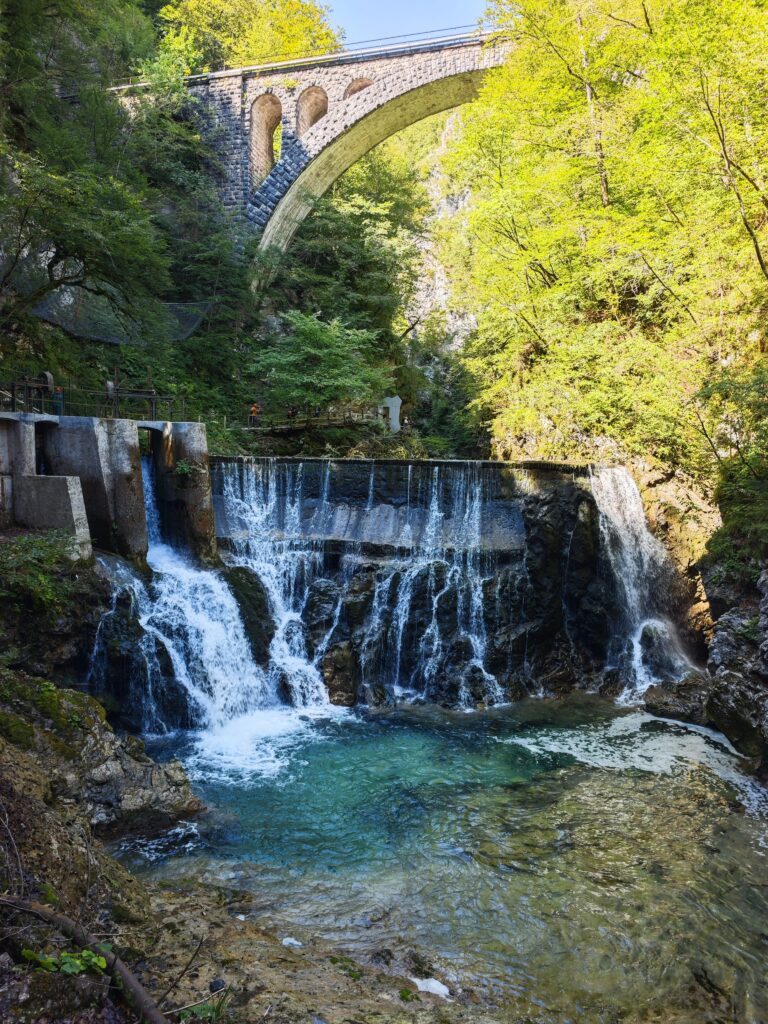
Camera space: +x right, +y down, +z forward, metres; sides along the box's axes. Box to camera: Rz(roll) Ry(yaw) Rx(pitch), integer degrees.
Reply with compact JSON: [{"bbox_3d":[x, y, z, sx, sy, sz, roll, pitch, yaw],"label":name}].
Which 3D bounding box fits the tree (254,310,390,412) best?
[{"bbox_3d":[-4.480,-10.620,48.000,9.700,7.100,8.000,0,-1,0],"label":"tree"}]

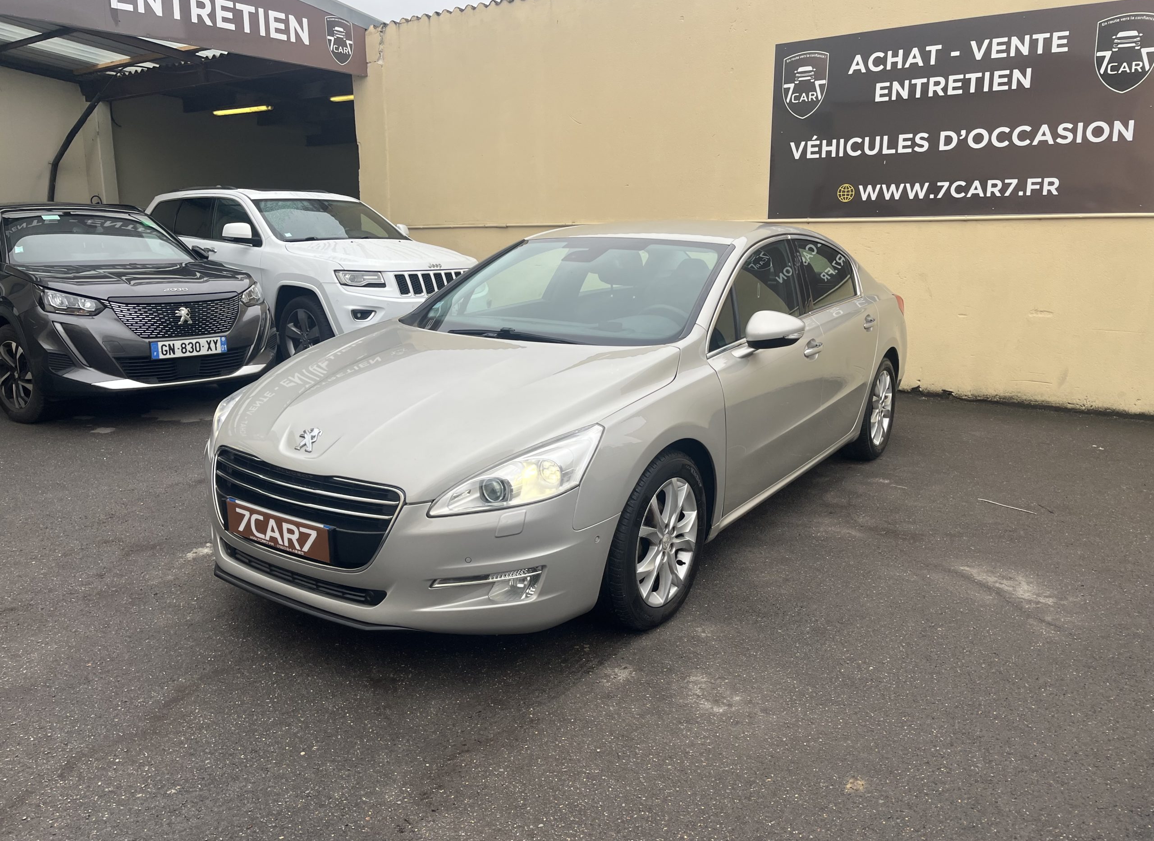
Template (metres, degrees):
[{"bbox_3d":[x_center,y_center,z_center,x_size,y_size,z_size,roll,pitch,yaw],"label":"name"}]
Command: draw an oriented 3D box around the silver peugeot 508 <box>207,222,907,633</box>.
[{"bbox_3d":[0.378,-0.317,4.650,1.920,1.456,4.790,8,15,33],"label":"silver peugeot 508"}]

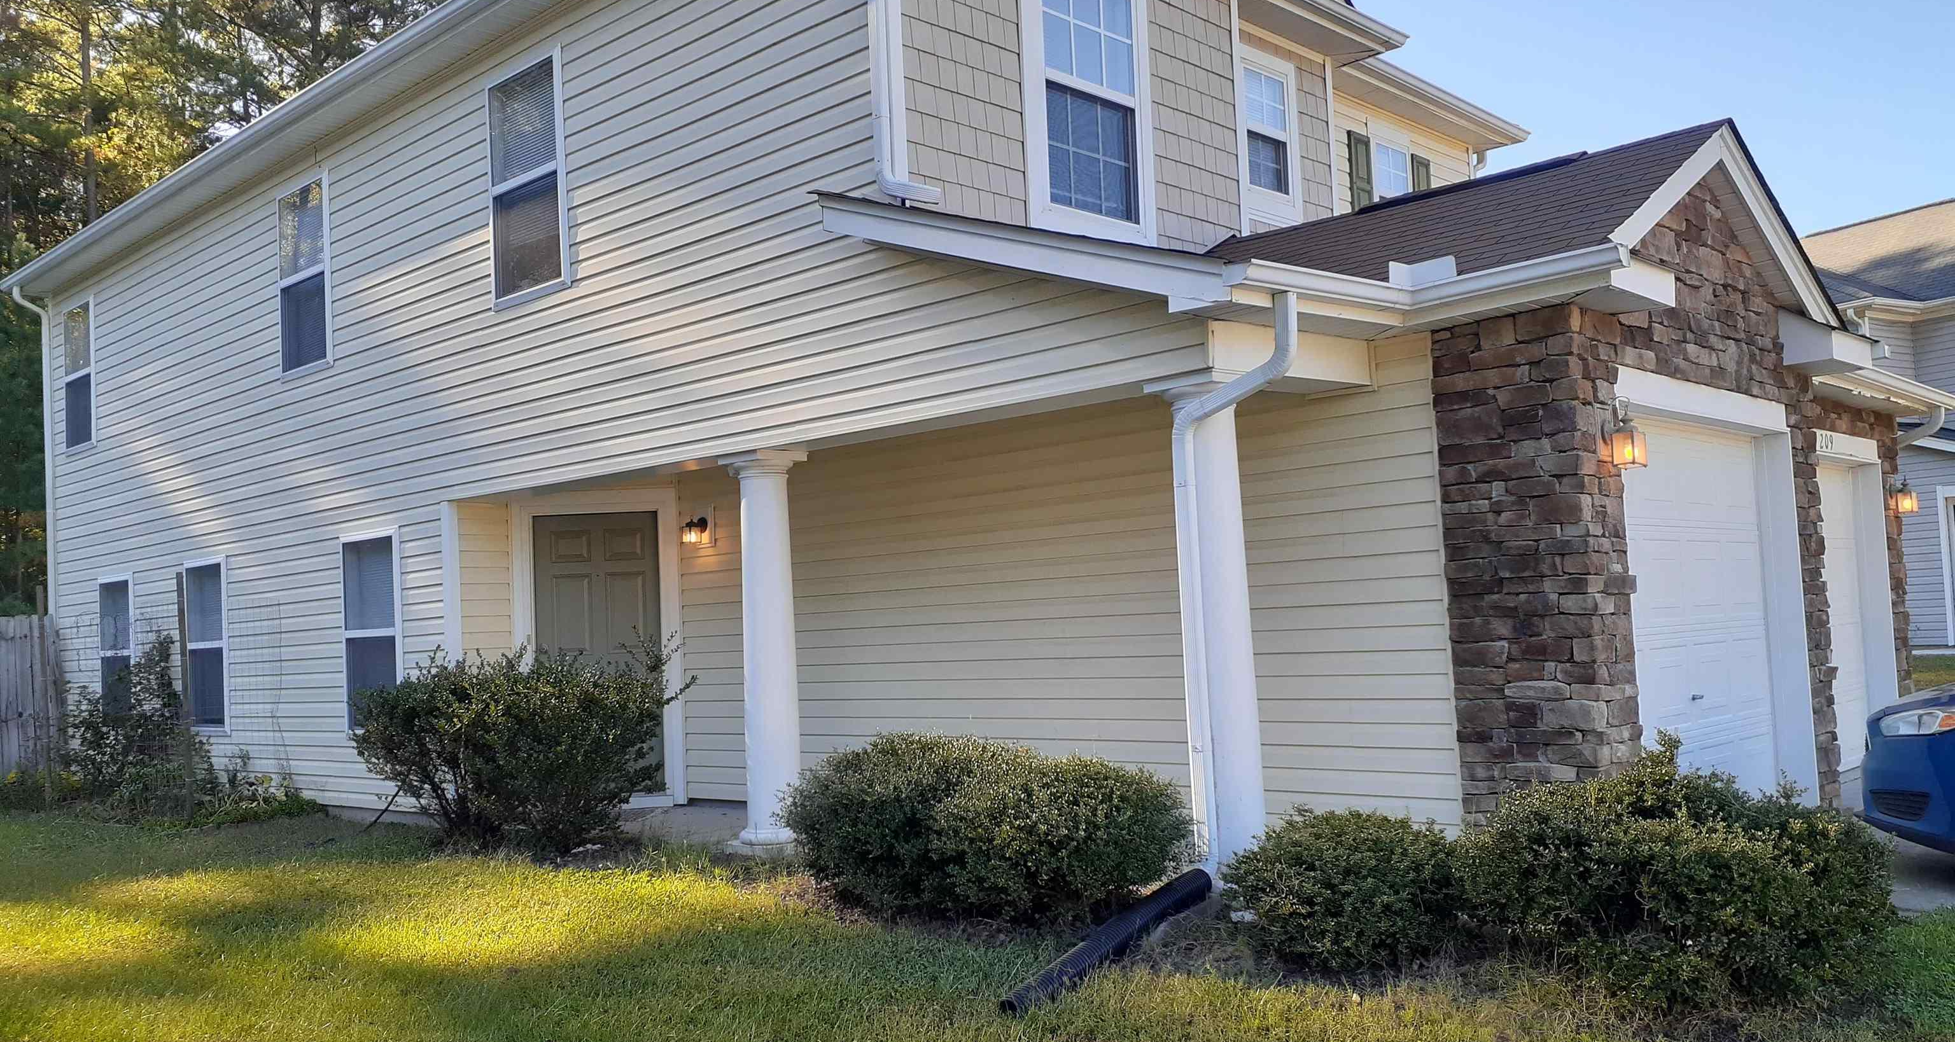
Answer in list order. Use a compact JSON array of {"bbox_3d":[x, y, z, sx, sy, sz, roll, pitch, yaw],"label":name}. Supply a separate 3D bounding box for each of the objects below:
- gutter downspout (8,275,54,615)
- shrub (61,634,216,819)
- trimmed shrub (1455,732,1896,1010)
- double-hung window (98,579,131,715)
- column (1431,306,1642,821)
[{"bbox_3d":[-10.034,0.155,16.265,0.085,5.300,0.380,-6,-4,42],"label":"gutter downspout"},{"bbox_3d":[-7.516,1.812,13.597,1.450,1.580,1.150,-6,-5,44],"label":"shrub"},{"bbox_3d":[2.221,1.101,4.950,1.300,0.840,1.150,-6,-4,42],"label":"trimmed shrub"},{"bbox_3d":[-8.911,1.339,15.822,0.992,1.535,0.110,-6,-5,44],"label":"double-hung window"},{"bbox_3d":[2.516,0.315,6.862,0.699,2.422,0.423,-6,-5,44],"label":"column"}]

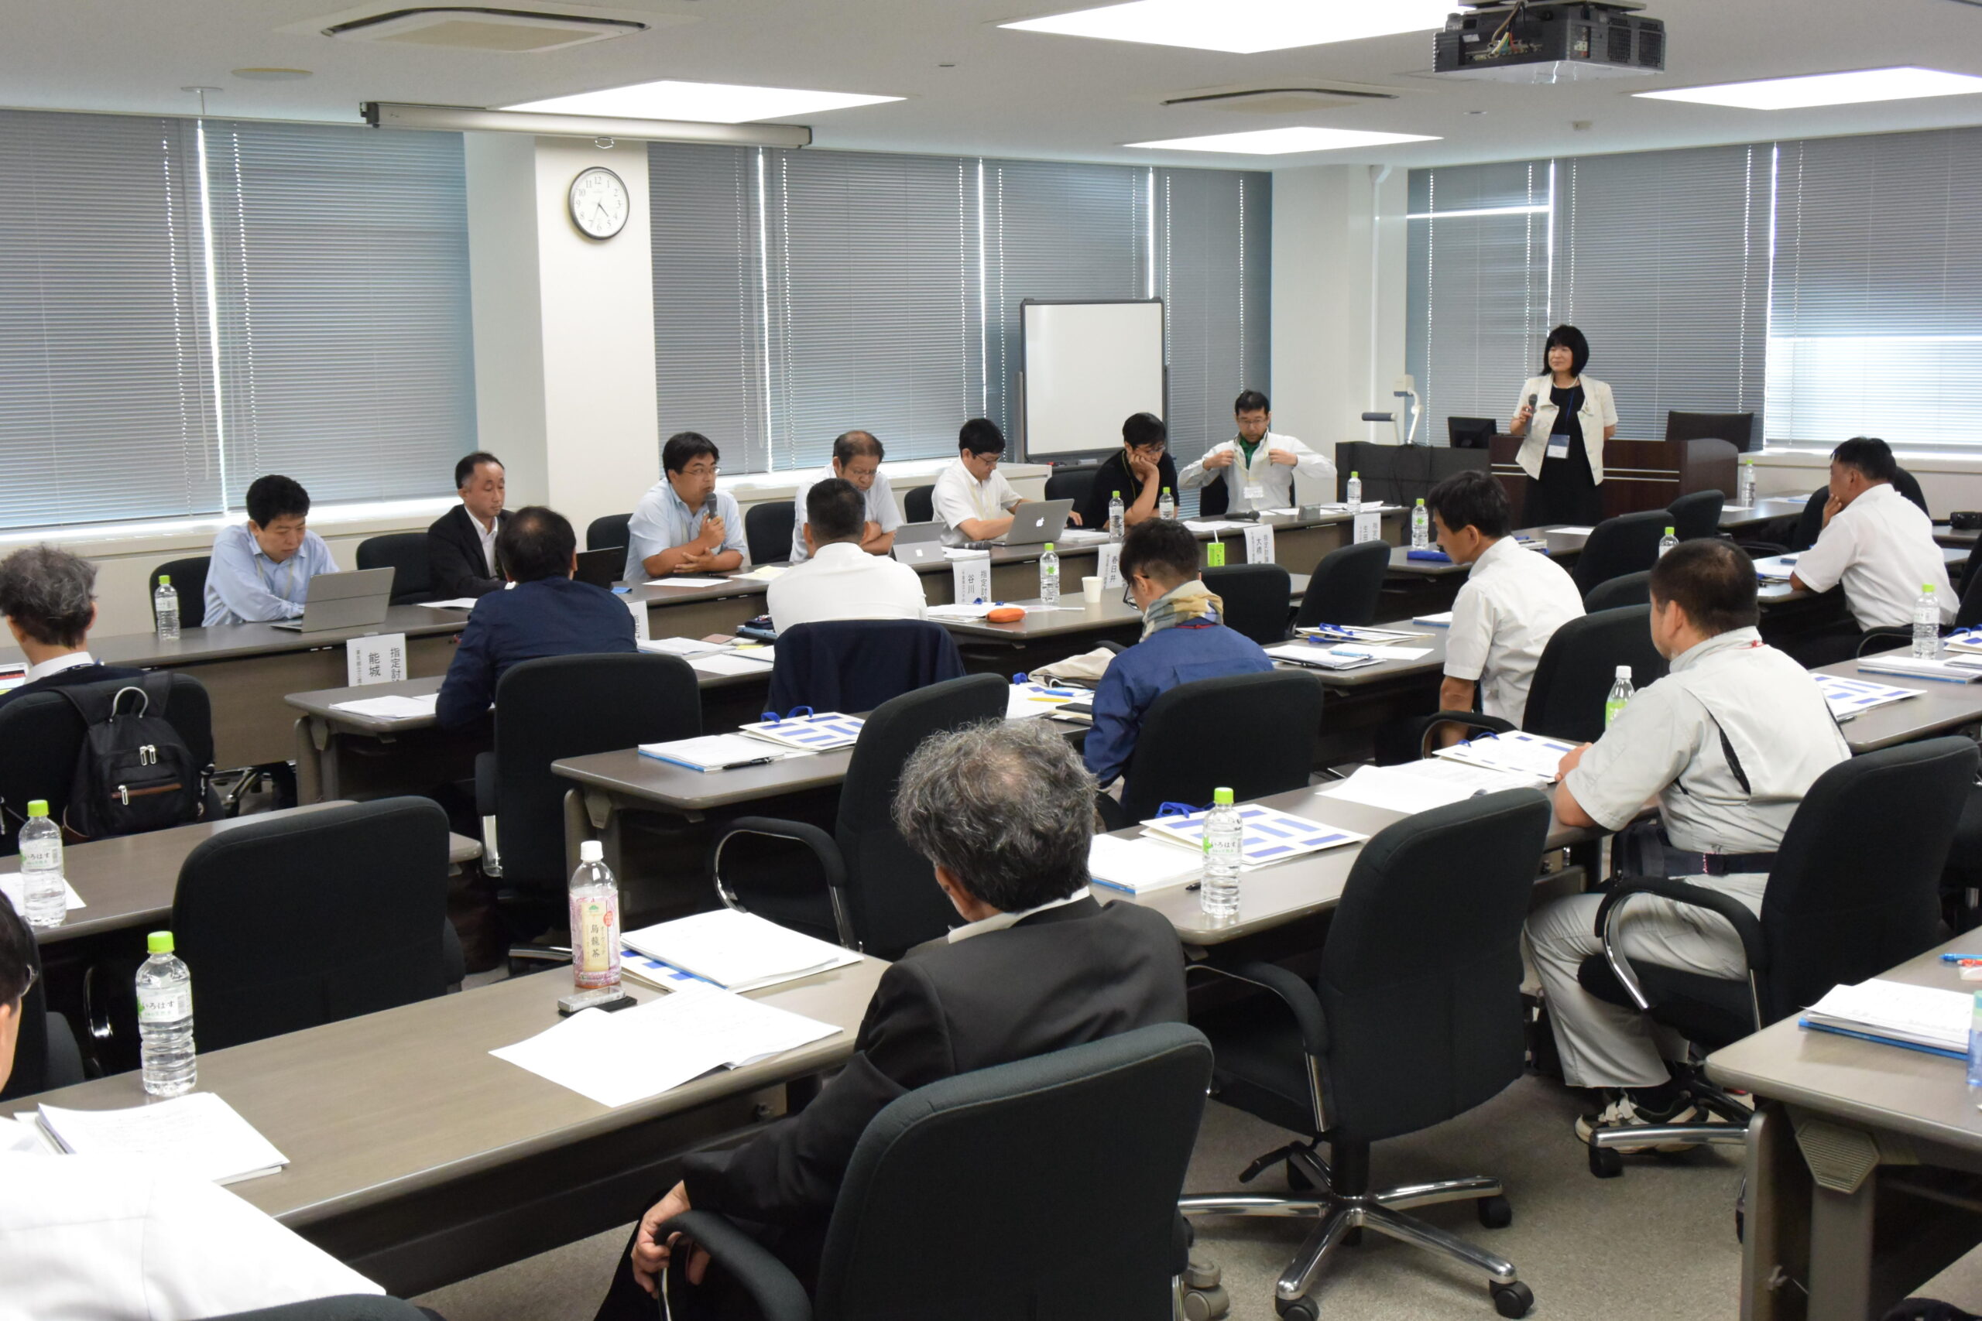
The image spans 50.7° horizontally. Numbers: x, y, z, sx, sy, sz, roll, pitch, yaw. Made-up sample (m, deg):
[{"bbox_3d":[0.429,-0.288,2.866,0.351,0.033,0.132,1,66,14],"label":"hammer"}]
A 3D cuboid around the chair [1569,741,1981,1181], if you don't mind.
[{"bbox_3d":[1.438,0.599,4.015,0.620,0.900,0.630,-9,13,-42],"label":"chair"}]

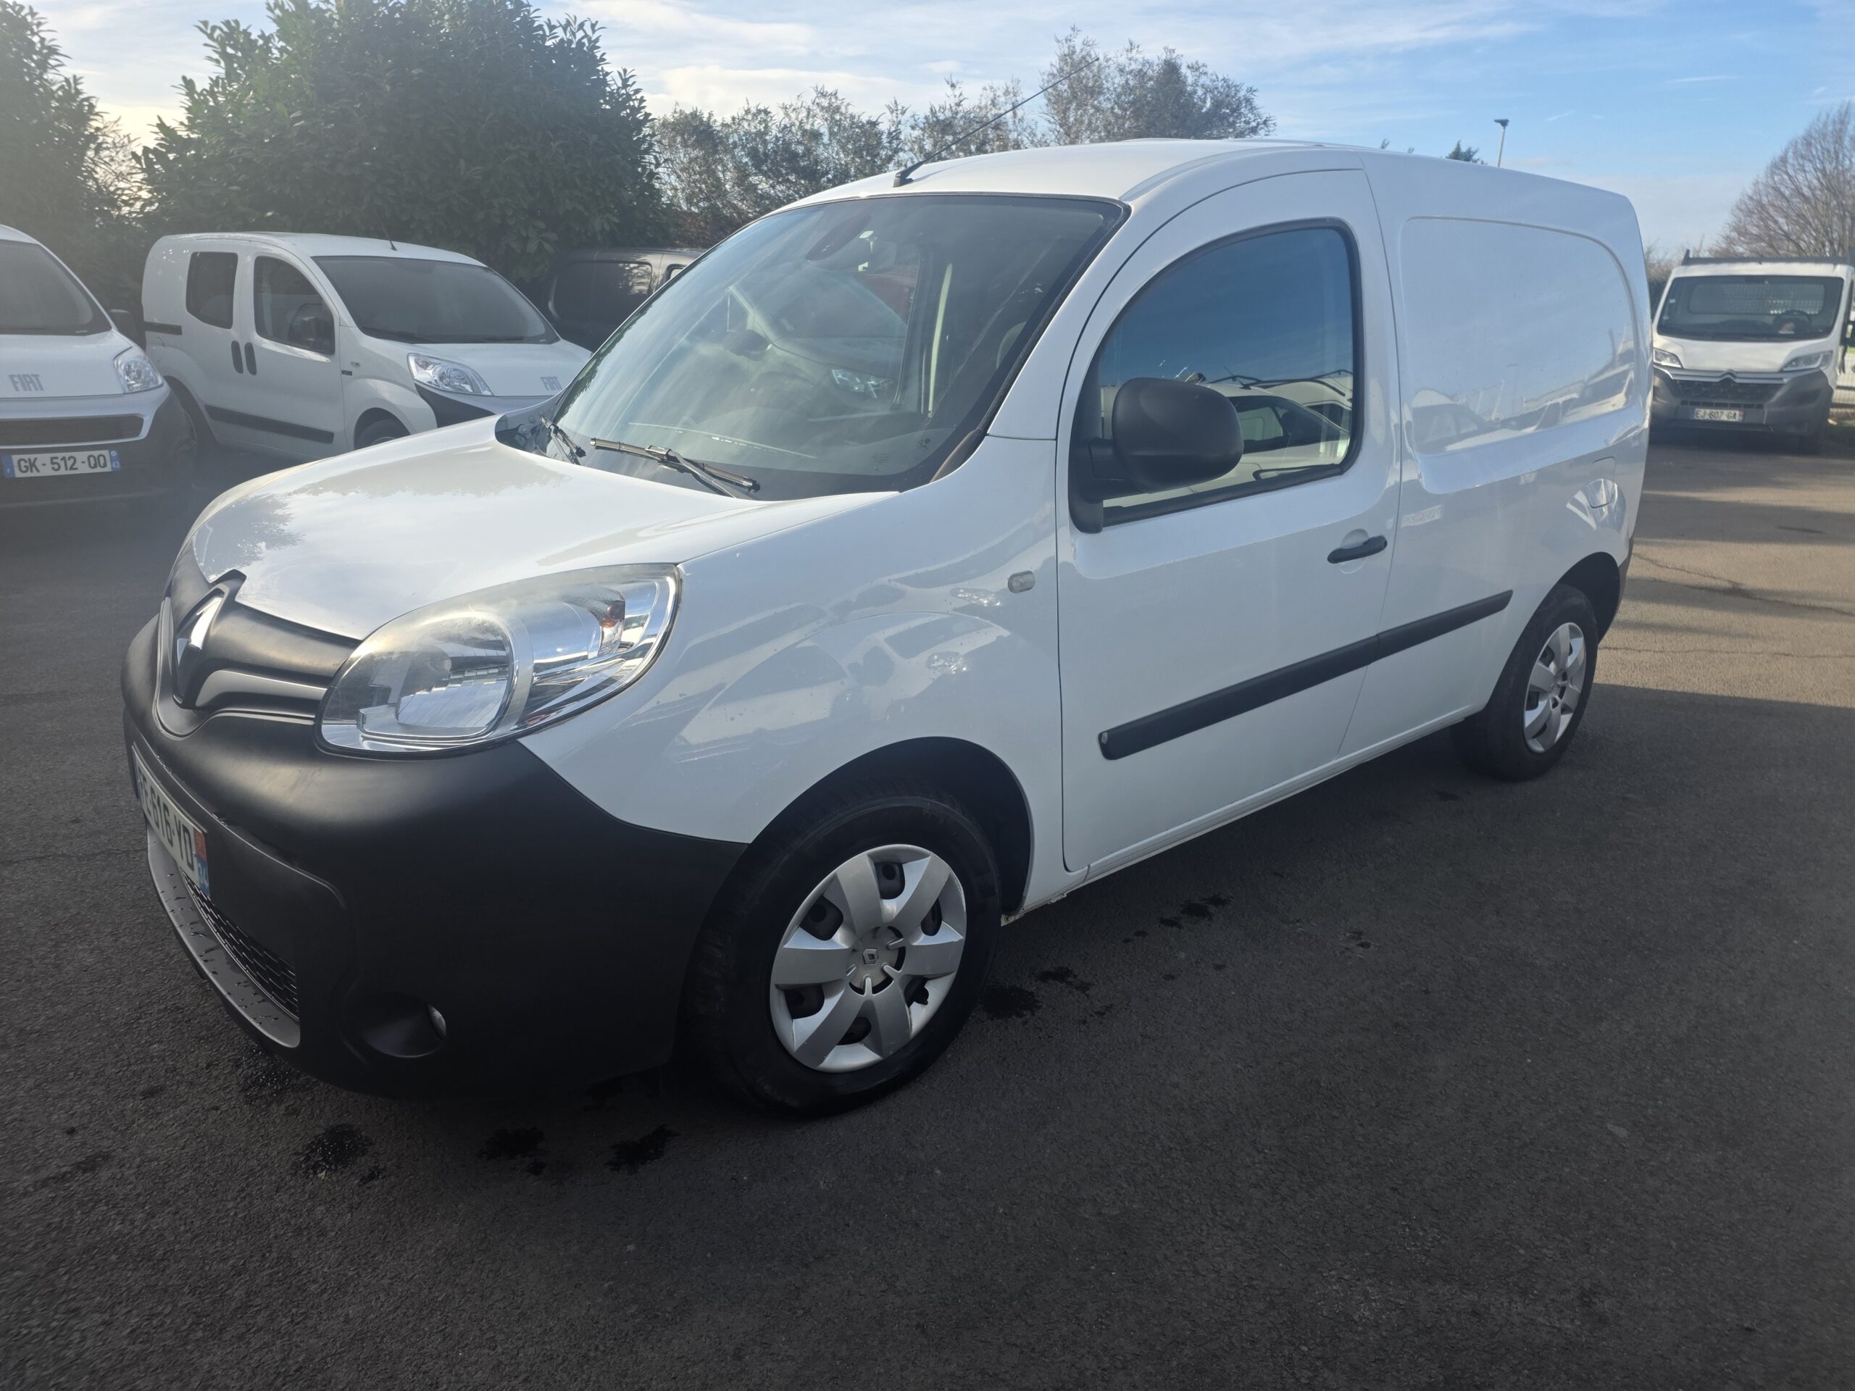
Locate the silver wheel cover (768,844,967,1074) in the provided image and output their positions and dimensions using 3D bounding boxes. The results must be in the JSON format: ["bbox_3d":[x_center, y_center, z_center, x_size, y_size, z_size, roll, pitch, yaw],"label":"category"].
[{"bbox_3d":[-0.097,0.448,2.104,0.406,0.406,0.050,-12,22,-38],"label":"silver wheel cover"}]

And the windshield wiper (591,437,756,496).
[{"bbox_3d":[-0.509,-0.447,2.401,0.090,0.070,0.600,-13,22,-39],"label":"windshield wiper"}]

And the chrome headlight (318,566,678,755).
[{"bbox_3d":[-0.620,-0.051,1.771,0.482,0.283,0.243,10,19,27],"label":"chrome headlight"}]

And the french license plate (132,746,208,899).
[{"bbox_3d":[-1.288,0.203,2.083,0.015,0.110,0.520,-13,22,-39],"label":"french license plate"}]

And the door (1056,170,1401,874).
[{"bbox_3d":[0.593,-0.409,2.491,1.120,1.320,0.220,-13,22,-39],"label":"door"}]

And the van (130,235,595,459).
[{"bbox_3d":[-3.817,-2.327,8.864,3.930,1.720,1.720,13,20,33],"label":"van"}]

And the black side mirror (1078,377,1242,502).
[{"bbox_3d":[0.399,-0.445,2.105,0.160,0.200,0.260,-13,22,-39],"label":"black side mirror"}]

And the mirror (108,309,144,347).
[{"bbox_3d":[-5.042,-2.313,7.761,0.140,0.240,0.220,14,21,36],"label":"mirror"}]

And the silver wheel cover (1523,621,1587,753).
[{"bbox_3d":[1.936,-0.024,3.813,0.406,0.406,0.050,-13,22,-39],"label":"silver wheel cover"}]

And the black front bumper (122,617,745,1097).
[{"bbox_3d":[-1.079,0.178,2.271,0.630,0.620,1.780,-13,22,-39],"label":"black front bumper"}]

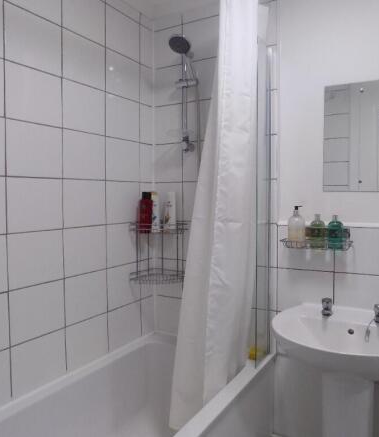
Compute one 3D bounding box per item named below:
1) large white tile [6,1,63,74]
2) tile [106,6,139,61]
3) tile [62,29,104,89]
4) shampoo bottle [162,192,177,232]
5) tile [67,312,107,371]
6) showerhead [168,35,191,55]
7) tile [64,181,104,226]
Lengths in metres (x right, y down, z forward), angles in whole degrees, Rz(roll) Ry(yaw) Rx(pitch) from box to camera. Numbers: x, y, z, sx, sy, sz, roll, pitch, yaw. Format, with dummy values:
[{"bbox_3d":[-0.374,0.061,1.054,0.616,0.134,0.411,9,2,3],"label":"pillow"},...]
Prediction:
[{"bbox_3d":[-0.581,-0.658,1.417,0.010,0.200,0.250,1,3,30],"label":"large white tile"},{"bbox_3d":[-0.320,-0.883,1.874,0.010,0.200,0.250,1,3,30],"label":"tile"},{"bbox_3d":[-0.449,-0.670,1.659,0.010,0.200,0.250,1,3,30],"label":"tile"},{"bbox_3d":[-0.108,-0.034,2.005,0.066,0.200,0.045,0,3,8],"label":"shampoo bottle"},{"bbox_3d":[-0.441,0.530,1.692,0.010,0.183,0.249,1,3,30],"label":"tile"},{"bbox_3d":[-0.040,-0.794,1.760,0.110,0.045,0.110,1,-33,30],"label":"showerhead"},{"bbox_3d":[-0.450,-0.064,1.669,0.010,0.200,0.250,1,3,30],"label":"tile"}]

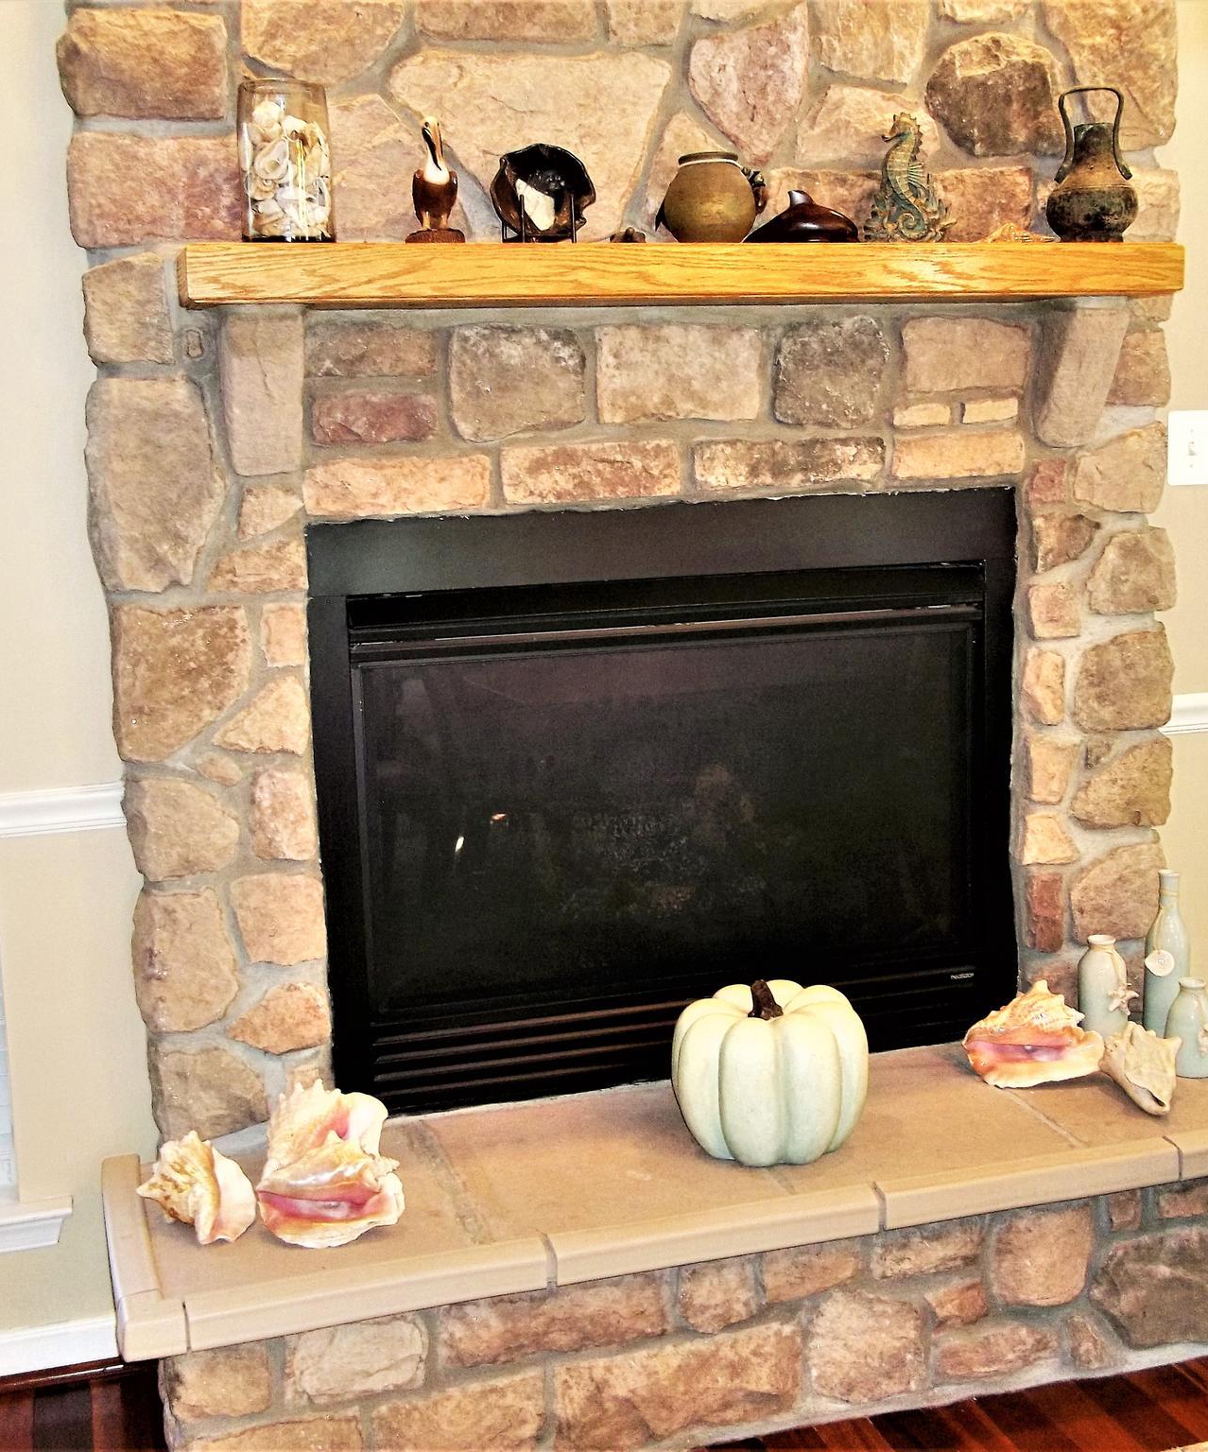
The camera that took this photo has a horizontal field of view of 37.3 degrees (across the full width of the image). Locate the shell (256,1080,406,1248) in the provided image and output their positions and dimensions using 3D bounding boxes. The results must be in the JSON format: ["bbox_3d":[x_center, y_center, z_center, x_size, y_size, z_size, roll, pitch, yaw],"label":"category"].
[{"bbox_3d":[-0.344,0.547,2.262,0.182,0.175,0.190,-4,8,-17],"label":"shell"}]

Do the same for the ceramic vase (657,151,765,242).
[{"bbox_3d":[0.147,-0.742,2.530,0.142,0.137,0.122,-5,8,-16],"label":"ceramic vase"}]

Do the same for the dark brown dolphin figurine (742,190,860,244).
[{"bbox_3d":[0.283,-0.725,2.555,0.148,0.087,0.070,-5,8,-16],"label":"dark brown dolphin figurine"}]

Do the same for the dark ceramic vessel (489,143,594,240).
[{"bbox_3d":[-0.084,-0.720,2.451,0.143,0.140,0.090,-4,8,-17],"label":"dark ceramic vessel"}]

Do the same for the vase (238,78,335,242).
[{"bbox_3d":[-0.420,-0.737,2.353,0.121,0.218,0.121,-5,8,-16],"label":"vase"}]

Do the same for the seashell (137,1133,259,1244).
[{"bbox_3d":[-0.509,0.578,2.241,0.145,0.132,0.150,-4,8,-17],"label":"seashell"}]

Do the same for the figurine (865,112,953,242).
[{"bbox_3d":[0.441,-0.792,2.608,0.118,0.193,0.060,-5,8,-16],"label":"figurine"}]

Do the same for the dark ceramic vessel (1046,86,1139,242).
[{"bbox_3d":[0.733,-0.830,2.689,0.133,0.236,0.132,-4,8,-17],"label":"dark ceramic vessel"}]

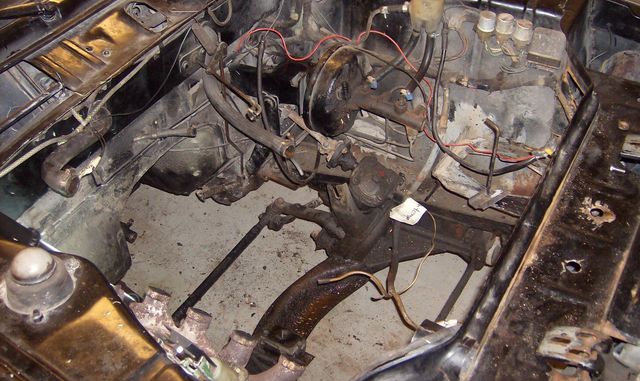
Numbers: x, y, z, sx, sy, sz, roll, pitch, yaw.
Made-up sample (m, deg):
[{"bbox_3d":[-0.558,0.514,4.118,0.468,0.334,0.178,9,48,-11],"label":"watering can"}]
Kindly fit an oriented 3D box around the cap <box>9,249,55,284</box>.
[{"bbox_3d":[-0.353,0.094,0.819,0.054,0.026,0.054,3,40,-2],"label":"cap"}]

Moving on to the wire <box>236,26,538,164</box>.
[{"bbox_3d":[0.150,-0.234,1.465,0.700,0.200,0.160,24,48,18],"label":"wire"}]

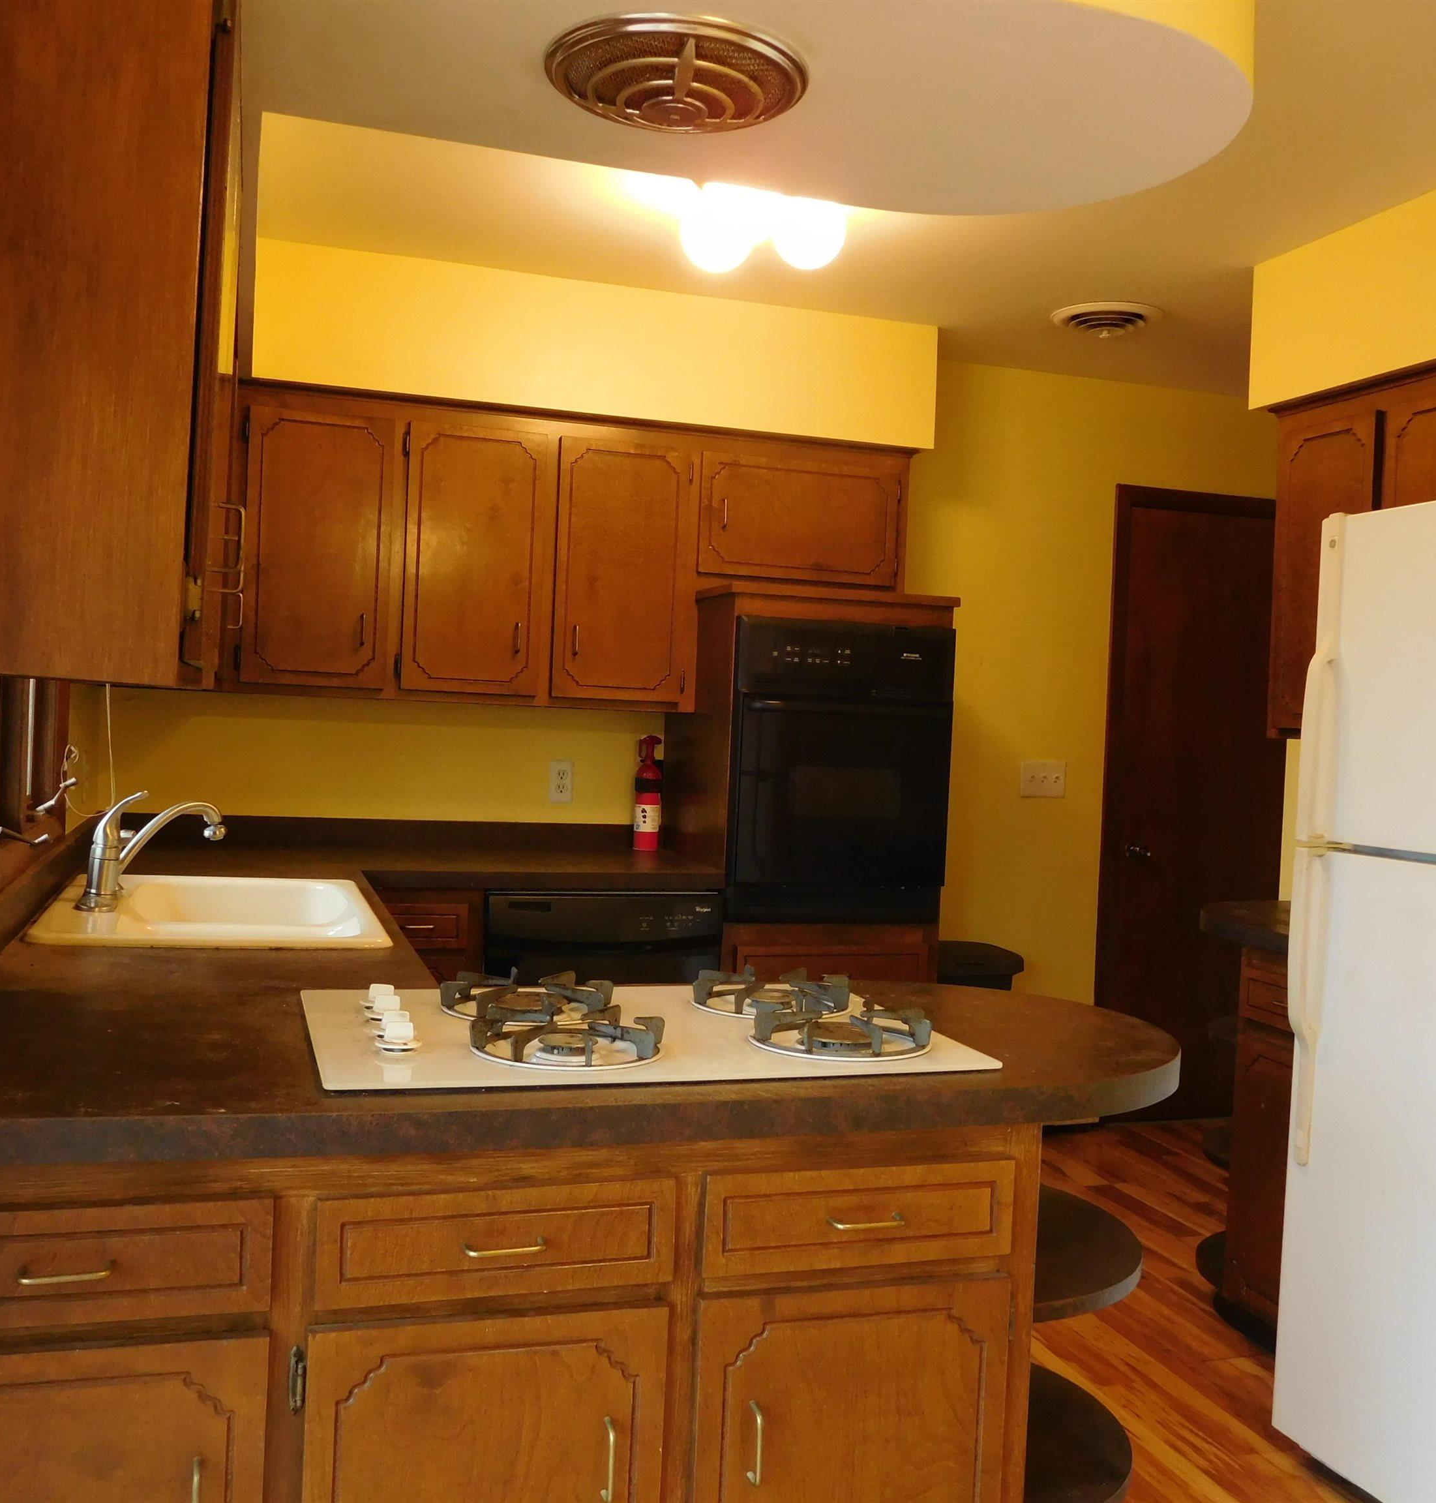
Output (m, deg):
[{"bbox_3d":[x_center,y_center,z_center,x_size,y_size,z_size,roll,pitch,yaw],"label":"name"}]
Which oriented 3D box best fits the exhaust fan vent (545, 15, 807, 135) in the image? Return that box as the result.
[{"bbox_3d":[-0.049,-0.780,1.725,0.306,0.060,0.306,3,1,0],"label":"exhaust fan vent"}]

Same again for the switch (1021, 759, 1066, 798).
[{"bbox_3d":[1.031,0.088,4.593,0.162,0.114,0.012,2,2,-18],"label":"switch"}]

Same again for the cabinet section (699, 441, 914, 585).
[{"bbox_3d":[0.205,-0.664,4.212,0.624,0.405,0.313,2,2,-18],"label":"cabinet section"}]

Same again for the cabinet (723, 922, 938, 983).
[{"bbox_3d":[0.183,0.810,4.052,0.600,0.780,0.590,2,2,-18],"label":"cabinet"}]

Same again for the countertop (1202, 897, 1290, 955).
[{"bbox_3d":[1.386,0.401,3.155,0.580,0.040,0.850,2,2,-18],"label":"countertop"}]

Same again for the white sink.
[{"bbox_3d":[-0.929,0.375,2.680,0.550,0.190,0.850,2,2,-18],"label":"white sink"}]

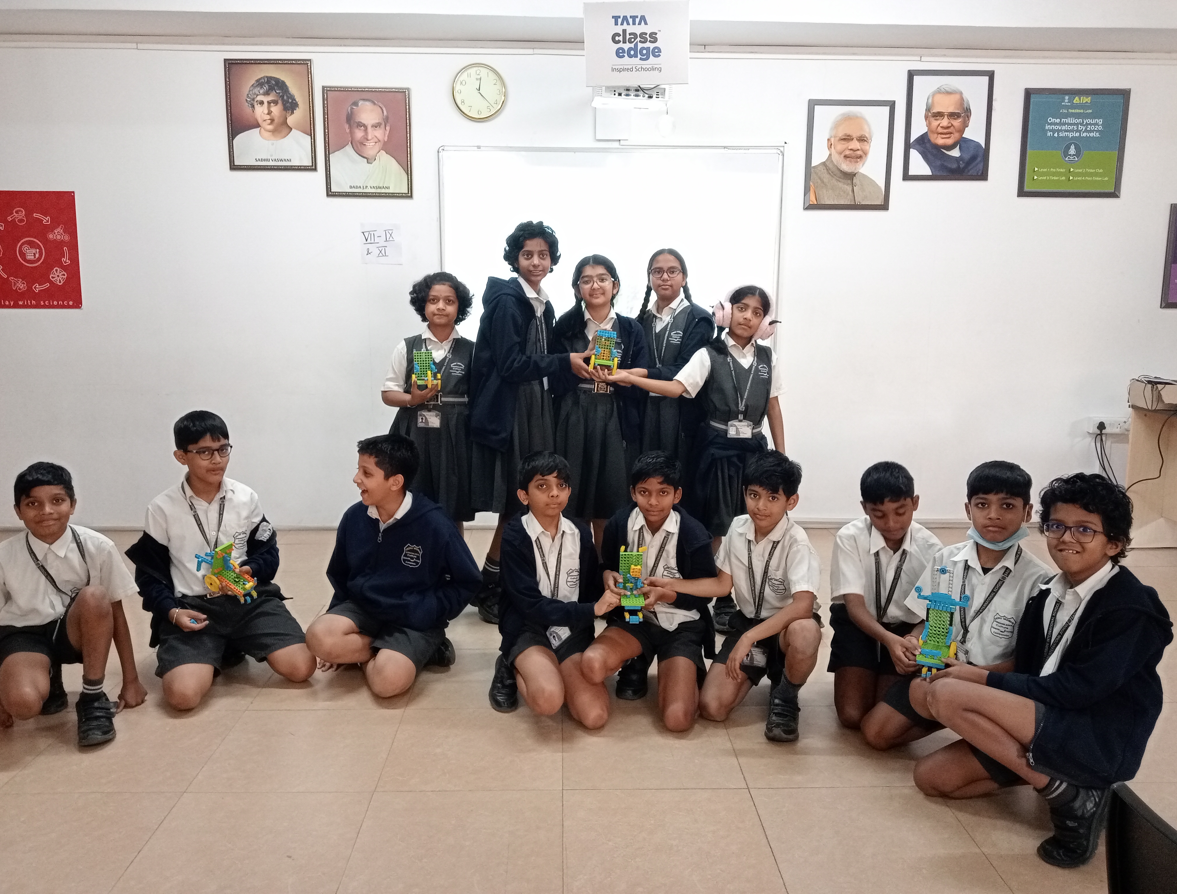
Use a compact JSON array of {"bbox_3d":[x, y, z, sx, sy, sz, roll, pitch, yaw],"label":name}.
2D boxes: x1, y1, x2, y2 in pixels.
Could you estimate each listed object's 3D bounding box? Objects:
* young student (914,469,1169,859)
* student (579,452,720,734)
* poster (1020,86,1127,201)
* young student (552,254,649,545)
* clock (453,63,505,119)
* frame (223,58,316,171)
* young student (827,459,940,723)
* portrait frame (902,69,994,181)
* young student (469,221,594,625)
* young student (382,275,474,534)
[{"bbox_3d":[1.159,0.517,2.462,0.690,0.900,0.430,-5,11,-27],"label":"young student"},{"bbox_3d":[0.205,0.411,3.130,0.430,0.850,0.540,1,10,4],"label":"student"},{"bbox_3d":[2.577,-1.613,5.111,0.565,0.553,0.030,0,10,-2],"label":"poster"},{"bbox_3d":[0.042,-0.024,3.873,0.400,1.480,0.330,0,10,-2],"label":"young student"},{"bbox_3d":[-0.557,-1.813,4.922,0.278,0.278,0.045,0,10,-1],"label":"clock"},{"bbox_3d":[-1.644,-1.720,4.981,0.446,0.557,0.030,0,10,-2],"label":"frame"},{"bbox_3d":[0.905,0.414,3.159,0.400,0.840,0.540,1,10,3],"label":"young student"},{"bbox_3d":[1.876,-1.673,5.019,0.451,0.552,0.025,0,10,-1],"label":"portrait frame"},{"bbox_3d":[-0.232,-0.077,3.837,0.420,1.595,0.400,8,13,40],"label":"young student"},{"bbox_3d":[-0.629,0.003,3.901,0.380,1.410,0.320,0,10,-2],"label":"young student"}]

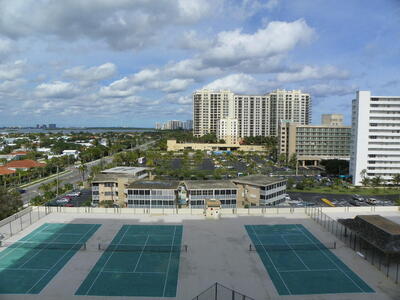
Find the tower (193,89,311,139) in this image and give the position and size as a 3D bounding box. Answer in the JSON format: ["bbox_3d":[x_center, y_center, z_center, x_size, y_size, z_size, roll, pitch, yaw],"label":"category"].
[{"bbox_3d":[57.704,-33.781,344.418,128.000,67.000,36.000,0,4,0],"label":"tower"}]

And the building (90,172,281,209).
[{"bbox_3d":[-3.080,13.393,92.749,62.000,9.500,24.000,0,4,0],"label":"building"}]

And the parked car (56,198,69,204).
[{"bbox_3d":[-45.001,16.653,99.127,4.500,1.550,1.800,0,4,-8],"label":"parked car"}]

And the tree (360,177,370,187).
[{"bbox_3d":[71.719,13.707,129.641,4.200,4.300,4.200,0,4,0],"label":"tree"}]

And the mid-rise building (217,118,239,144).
[{"bbox_3d":[29.092,-15.201,312.721,20.000,34.300,20.000,0,4,0],"label":"mid-rise building"}]

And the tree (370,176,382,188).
[{"bbox_3d":[75.119,13.768,127.739,4.800,4.500,4.800,0,4,0],"label":"tree"}]

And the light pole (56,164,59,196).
[{"bbox_3d":[-51.269,11.307,108.159,0.350,10.800,0.350,0,4,0],"label":"light pole"}]

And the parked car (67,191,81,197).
[{"bbox_3d":[-45.996,15.844,109.597,4.800,1.600,1.850,0,4,-8],"label":"parked car"}]

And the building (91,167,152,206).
[{"bbox_3d":[-26.073,12.143,107.708,17.000,9.500,34.000,0,4,-4],"label":"building"}]

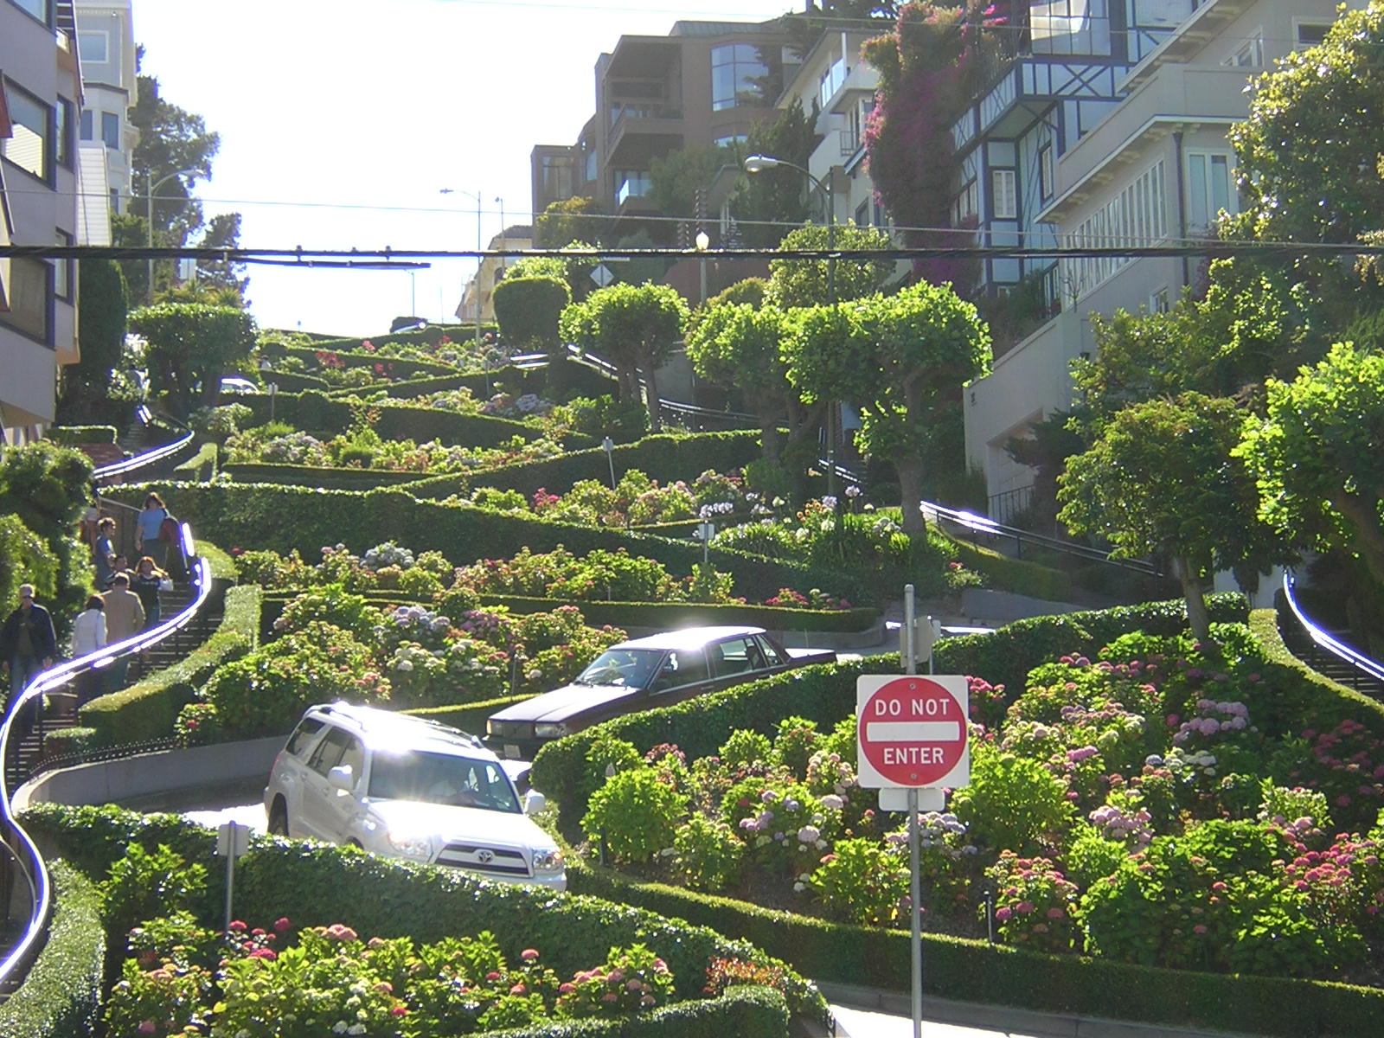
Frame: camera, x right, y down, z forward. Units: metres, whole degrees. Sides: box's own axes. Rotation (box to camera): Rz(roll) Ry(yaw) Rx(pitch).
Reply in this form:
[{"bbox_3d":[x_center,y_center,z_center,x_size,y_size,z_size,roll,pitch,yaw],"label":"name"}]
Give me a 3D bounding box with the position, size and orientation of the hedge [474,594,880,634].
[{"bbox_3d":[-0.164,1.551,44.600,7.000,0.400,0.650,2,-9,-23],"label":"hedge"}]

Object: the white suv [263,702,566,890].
[{"bbox_3d":[-2.790,3.000,27.750,1.900,1.790,4.780,10,-1,-23],"label":"white suv"}]

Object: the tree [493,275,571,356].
[{"bbox_3d":[-6.667,-8.295,117.000,3.200,3.600,3.200,0,-7,-10],"label":"tree"}]

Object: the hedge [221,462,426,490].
[{"bbox_3d":[-9.756,-1.132,74.165,5.800,0.700,0.800,0,-7,-8],"label":"hedge"}]

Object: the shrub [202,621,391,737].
[{"bbox_3d":[-4.857,1.994,34.300,2.350,1.450,1.800,0,-9,-10],"label":"shrub"}]

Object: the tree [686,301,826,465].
[{"bbox_3d":[1.616,-3.323,68.000,3.500,4.200,3.300,0,-9,-10],"label":"tree"}]

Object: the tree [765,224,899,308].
[{"bbox_3d":[4.222,-5.920,83.243,4.200,5.800,4.200,-1,-7,0],"label":"tree"}]

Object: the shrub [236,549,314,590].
[{"bbox_3d":[-7.749,0.950,51.764,1.450,0.900,1.250,-1,-7,0],"label":"shrub"}]

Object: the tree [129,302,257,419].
[{"bbox_3d":[-15.333,-4.867,86.000,3.800,3.500,3.600,0,-7,-10],"label":"tree"}]

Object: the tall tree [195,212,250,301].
[{"bbox_3d":[-23.553,-11.993,140.420,3.000,6.800,3.000,-1,-7,0],"label":"tall tree"}]

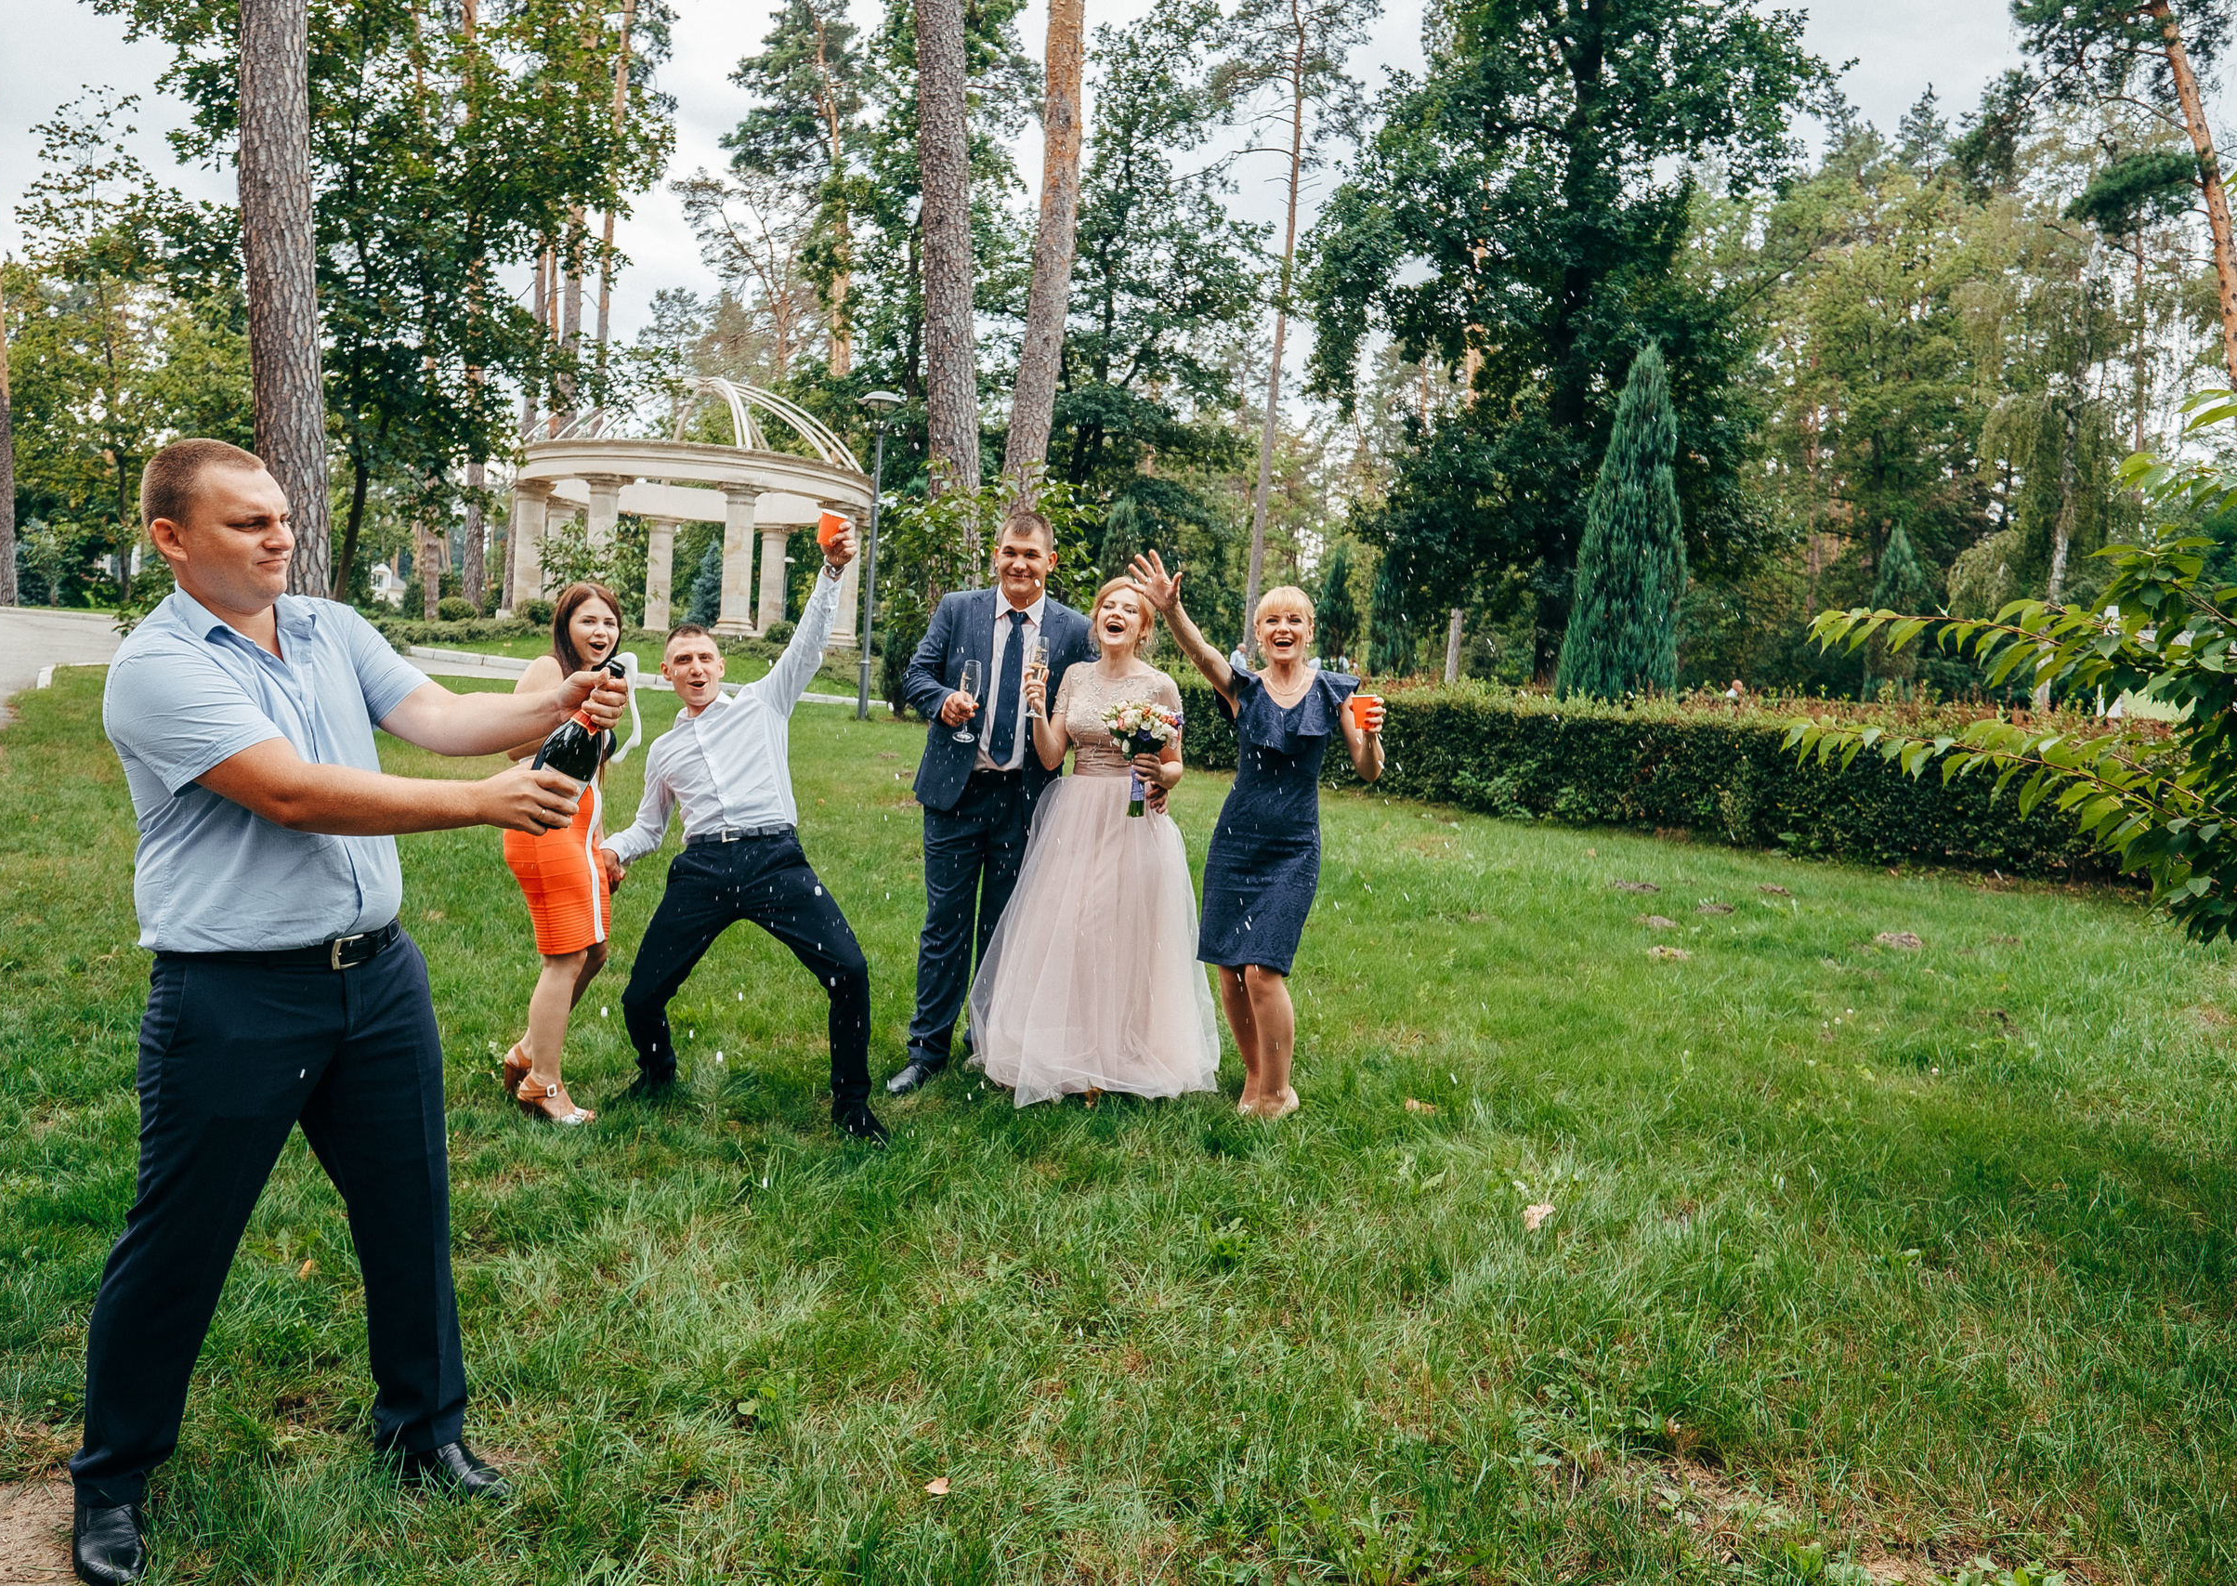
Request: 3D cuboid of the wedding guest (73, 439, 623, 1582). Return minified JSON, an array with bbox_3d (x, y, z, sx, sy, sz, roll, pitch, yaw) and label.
[{"bbox_3d":[-1.227,0.307,2.221,0.820,1.700,0.550,4,6,14],"label":"wedding guest"}]

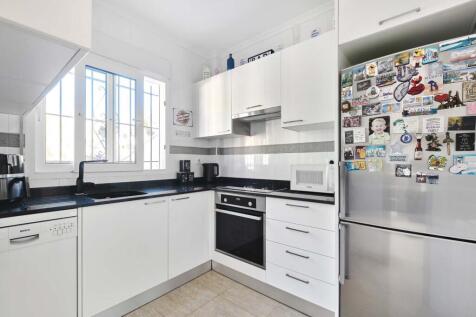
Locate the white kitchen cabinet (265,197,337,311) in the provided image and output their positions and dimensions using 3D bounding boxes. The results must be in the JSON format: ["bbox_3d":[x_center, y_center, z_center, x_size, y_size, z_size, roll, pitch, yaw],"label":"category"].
[{"bbox_3d":[0.623,0.669,1.660,0.550,0.700,0.580,-1,-1,40],"label":"white kitchen cabinet"}]

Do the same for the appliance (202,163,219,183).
[{"bbox_3d":[-0.357,0.191,2.620,0.225,0.245,0.155,0,-1,-8],"label":"appliance"}]

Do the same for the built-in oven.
[{"bbox_3d":[0.172,0.627,2.028,0.595,0.595,0.570,-1,-1,40],"label":"built-in oven"}]

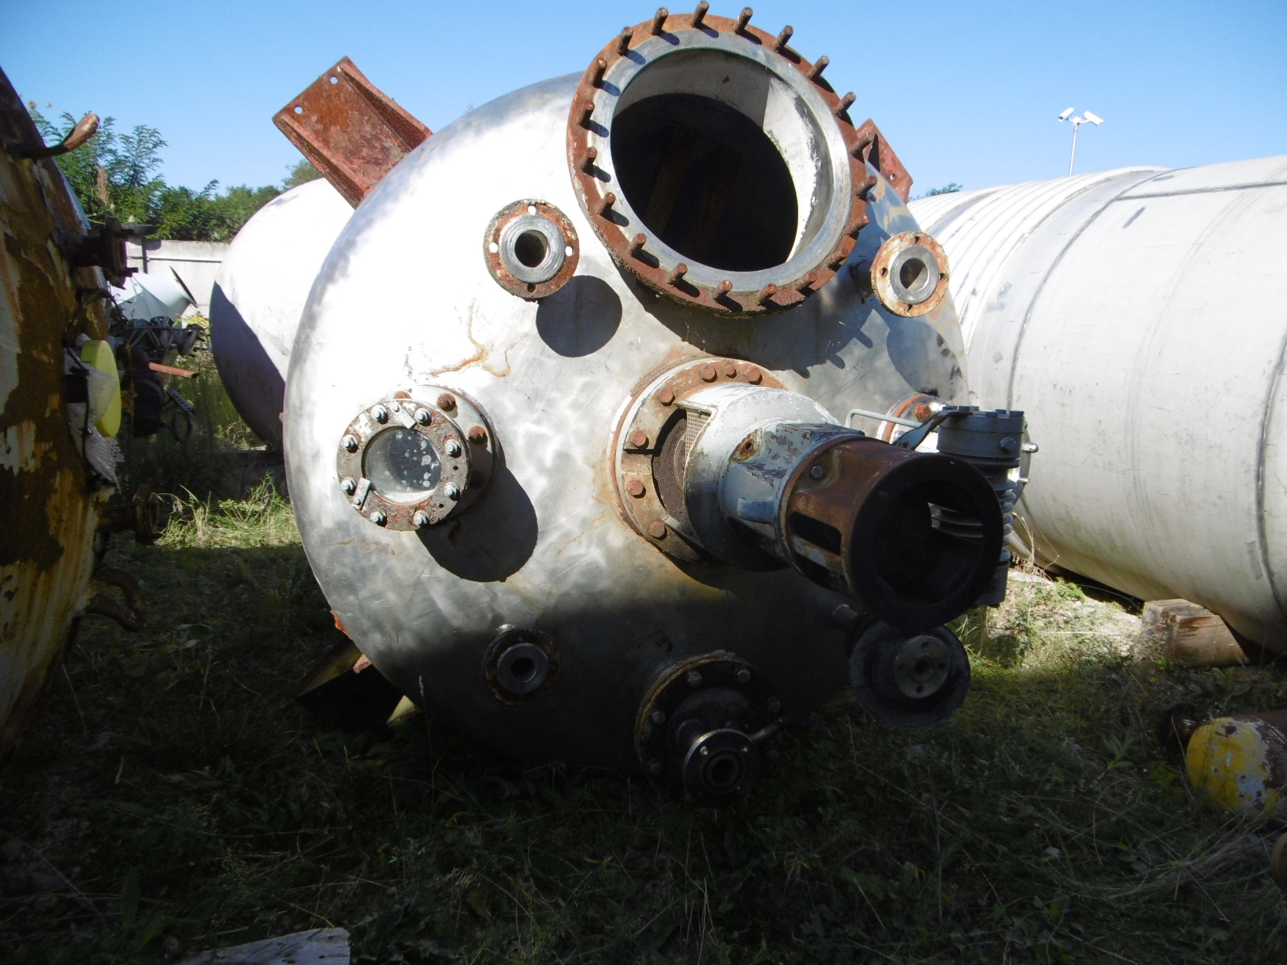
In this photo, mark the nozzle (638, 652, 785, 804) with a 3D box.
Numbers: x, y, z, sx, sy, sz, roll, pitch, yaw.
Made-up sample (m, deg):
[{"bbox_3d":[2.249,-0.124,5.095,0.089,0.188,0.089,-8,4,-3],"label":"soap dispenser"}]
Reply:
[{"bbox_3d":[0.174,0.579,1.976,0.340,0.340,0.310,-1,9,-16],"label":"nozzle"}]

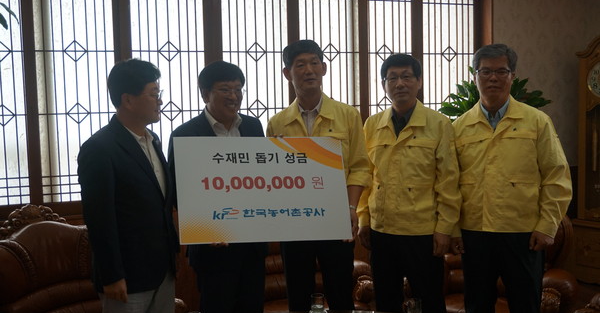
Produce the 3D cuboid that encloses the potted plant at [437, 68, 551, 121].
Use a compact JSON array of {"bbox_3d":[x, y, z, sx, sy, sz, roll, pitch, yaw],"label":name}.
[{"bbox_3d":[1.347,0.228,4.608,0.760,1.622,0.760,0,4,22],"label":"potted plant"}]

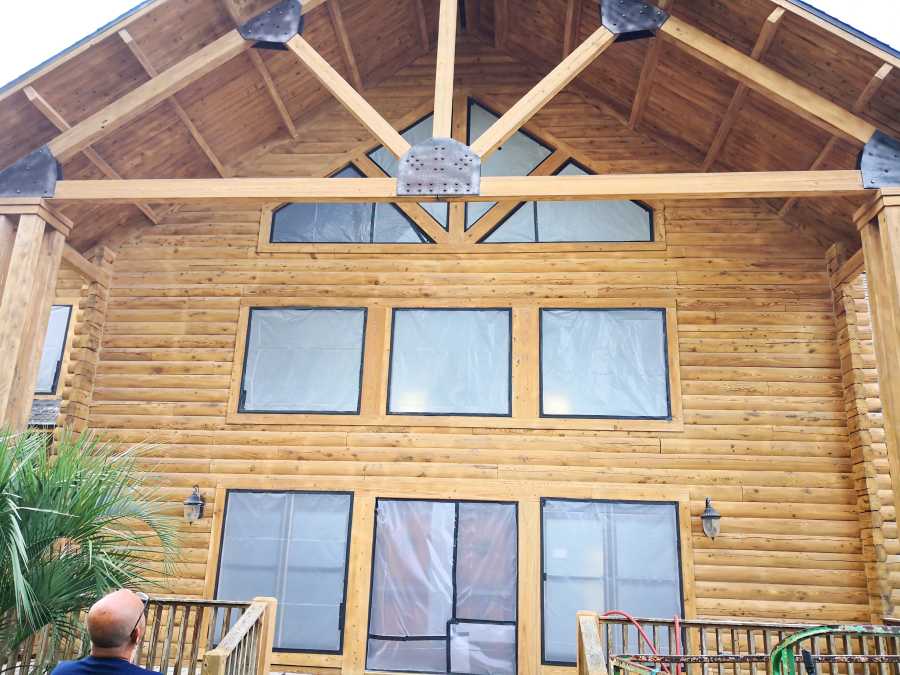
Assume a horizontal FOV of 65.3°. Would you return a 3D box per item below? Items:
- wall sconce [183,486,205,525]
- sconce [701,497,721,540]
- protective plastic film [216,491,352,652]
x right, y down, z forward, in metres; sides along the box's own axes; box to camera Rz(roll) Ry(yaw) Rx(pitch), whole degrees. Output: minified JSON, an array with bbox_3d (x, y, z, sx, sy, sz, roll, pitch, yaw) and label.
[{"bbox_3d":[-3.334,2.193,9.165,0.240,0.520,0.300,0,-16,6],"label":"wall sconce"},{"bbox_3d":[3.173,2.214,8.528,0.240,0.530,0.300,0,-16,6],"label":"sconce"},{"bbox_3d":[-2.139,2.955,8.952,1.710,1.950,0.040,0,-16,6],"label":"protective plastic film"}]

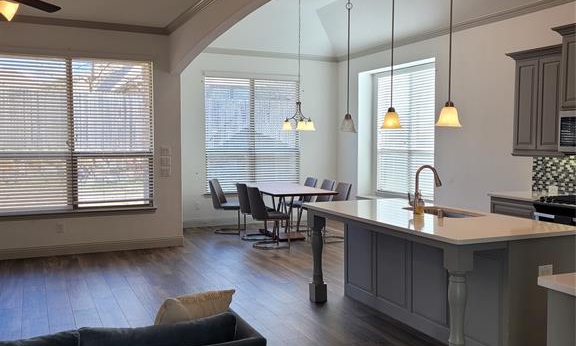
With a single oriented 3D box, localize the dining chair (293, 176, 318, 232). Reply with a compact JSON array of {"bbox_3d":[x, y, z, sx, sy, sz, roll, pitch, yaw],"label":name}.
[{"bbox_3d":[0.220,0.523,9.769,0.540,0.865,0.460,-1,3,-20],"label":"dining chair"}]

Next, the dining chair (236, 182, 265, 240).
[{"bbox_3d":[-0.492,0.575,8.983,0.570,0.860,0.460,-1,3,-11],"label":"dining chair"}]

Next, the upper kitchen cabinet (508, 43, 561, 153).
[{"bbox_3d":[2.821,-0.772,6.308,0.370,1.140,0.740,-1,4,-24],"label":"upper kitchen cabinet"}]

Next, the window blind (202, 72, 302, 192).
[{"bbox_3d":[-0.607,-0.684,10.334,1.800,2.030,0.070,-1,4,-25],"label":"window blind"}]

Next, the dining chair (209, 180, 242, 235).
[{"bbox_3d":[-0.959,0.542,9.396,0.540,0.865,0.460,0,3,2],"label":"dining chair"}]

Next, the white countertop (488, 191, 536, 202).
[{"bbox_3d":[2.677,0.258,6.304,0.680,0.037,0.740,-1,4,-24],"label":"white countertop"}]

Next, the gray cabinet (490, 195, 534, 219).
[{"bbox_3d":[2.730,0.706,6.473,0.610,0.890,0.610,-1,4,-25],"label":"gray cabinet"}]

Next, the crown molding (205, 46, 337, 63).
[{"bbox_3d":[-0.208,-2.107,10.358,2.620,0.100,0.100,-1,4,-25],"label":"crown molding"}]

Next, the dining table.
[{"bbox_3d":[-0.016,0.616,9.148,0.950,0.760,2.000,-1,3,-15],"label":"dining table"}]

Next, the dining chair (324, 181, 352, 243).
[{"bbox_3d":[0.642,0.596,8.644,0.570,0.860,0.460,-1,3,-17],"label":"dining chair"}]

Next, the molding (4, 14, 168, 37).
[{"bbox_3d":[-2.565,-1.926,7.487,2.080,0.100,0.100,-1,4,-25],"label":"molding"}]

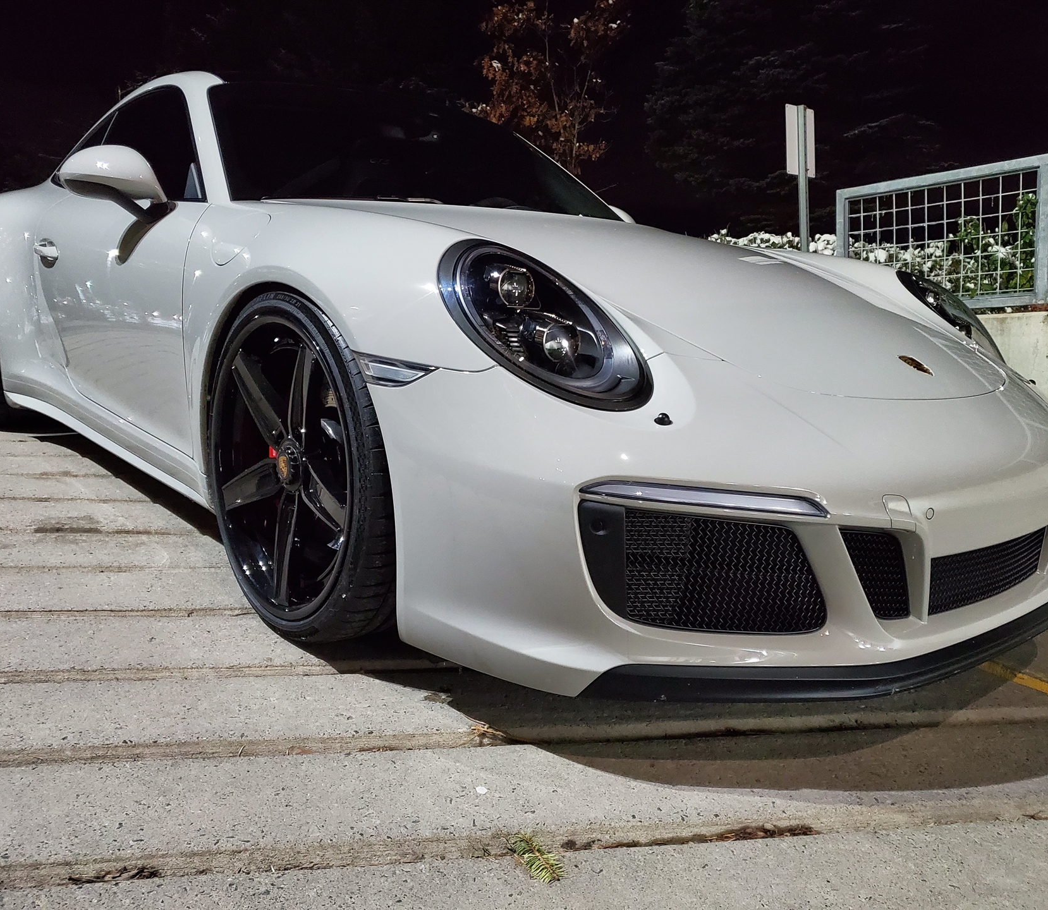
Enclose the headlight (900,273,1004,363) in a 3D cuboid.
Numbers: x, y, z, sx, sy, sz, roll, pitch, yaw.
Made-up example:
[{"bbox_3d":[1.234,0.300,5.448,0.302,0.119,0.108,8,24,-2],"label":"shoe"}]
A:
[{"bbox_3d":[1.079,-0.333,2.285,0.250,0.225,0.345,-7,16,-41],"label":"headlight"}]

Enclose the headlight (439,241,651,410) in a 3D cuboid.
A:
[{"bbox_3d":[0.032,-0.203,1.357,0.250,0.225,0.345,-7,16,-41],"label":"headlight"}]

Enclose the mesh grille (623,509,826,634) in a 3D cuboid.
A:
[{"bbox_3d":[0.295,0.160,1.319,0.330,0.175,0.065,0,12,-15],"label":"mesh grille"}]

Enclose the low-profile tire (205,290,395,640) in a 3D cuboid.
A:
[{"bbox_3d":[-0.365,0.006,1.748,0.265,0.684,0.686,-7,16,-40],"label":"low-profile tire"}]

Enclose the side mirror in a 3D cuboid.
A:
[{"bbox_3d":[-0.938,-0.633,2.135,0.235,0.170,0.185,-7,16,-41],"label":"side mirror"}]

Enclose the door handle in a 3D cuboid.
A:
[{"bbox_3d":[-1.417,-0.597,2.701,0.055,0.075,0.180,-7,16,-41],"label":"door handle"}]

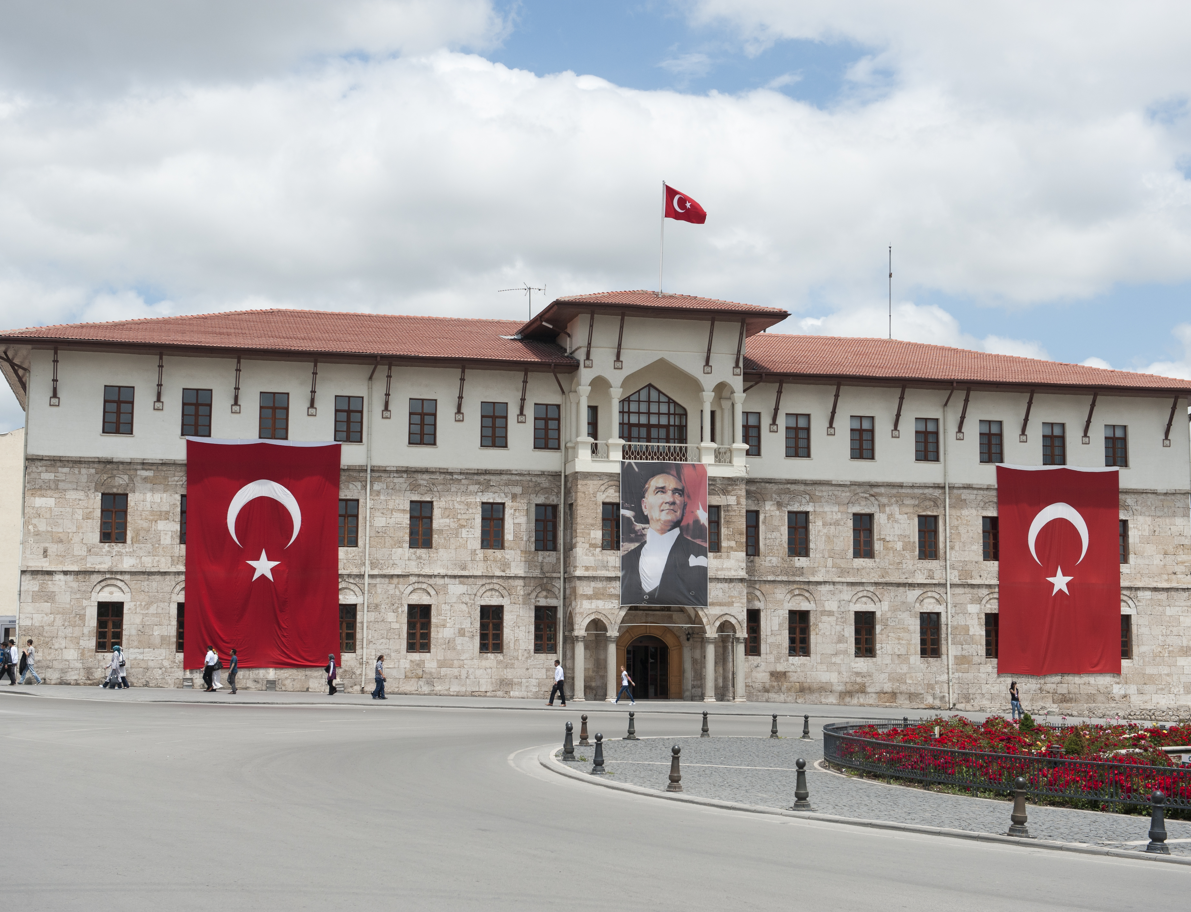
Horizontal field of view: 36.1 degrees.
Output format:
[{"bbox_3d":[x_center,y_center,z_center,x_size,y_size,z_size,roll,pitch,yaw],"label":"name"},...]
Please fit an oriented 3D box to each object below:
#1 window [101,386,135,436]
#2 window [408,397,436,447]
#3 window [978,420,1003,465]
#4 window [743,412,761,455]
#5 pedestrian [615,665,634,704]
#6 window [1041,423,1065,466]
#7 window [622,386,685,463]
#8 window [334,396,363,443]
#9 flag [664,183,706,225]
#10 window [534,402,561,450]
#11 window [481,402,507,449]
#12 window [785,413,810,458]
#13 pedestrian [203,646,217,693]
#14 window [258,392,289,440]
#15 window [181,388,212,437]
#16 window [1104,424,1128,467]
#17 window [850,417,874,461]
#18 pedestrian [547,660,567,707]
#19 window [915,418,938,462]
[{"bbox_3d":[-18.986,-1.824,72.751,1.163,1.888,0.180,2,-6,-13],"label":"window"},{"bbox_3d":[-7.052,-1.386,74.734,1.135,1.888,0.150,2,-7,-13],"label":"window"},{"bbox_3d":[17.595,-0.624,81.150,1.085,1.848,0.180,2,-6,-13],"label":"window"},{"bbox_3d":[6.577,-0.942,78.615,1.120,1.891,0.180,2,-6,-13],"label":"window"},{"bbox_3d":[1.120,8.947,71.300,0.850,1.512,0.500,2,-6,-13],"label":"pedestrian"},{"bbox_3d":[20.387,-0.520,81.095,1.135,1.888,0.150,2,-7,-13],"label":"window"},{"bbox_3d":[2.325,-1.337,77.698,3.261,3.476,0.200,2,-6,-13],"label":"window"},{"bbox_3d":[-10.078,-1.511,74.794,1.150,1.887,0.180,2,-6,-13],"label":"window"},{"bbox_3d":[3.884,-10.885,78.860,1.720,1.680,0.350,0,-7,6],"label":"flag"},{"bbox_3d":[-2.013,-1.223,76.643,1.103,1.892,0.180,2,-6,-13],"label":"window"},{"bbox_3d":[-4.209,-1.288,76.138,1.111,1.875,0.180,2,-6,-13],"label":"window"},{"bbox_3d":[8.705,-0.861,78.383,1.135,1.888,0.150,2,-7,-13],"label":"window"},{"bbox_3d":[-14.861,8.206,70.402,0.520,1.770,0.500,2,-7,-13],"label":"pedestrian"},{"bbox_3d":[-12.903,-1.613,73.382,1.135,1.888,0.150,2,-7,-13],"label":"window"},{"bbox_3d":[-16.009,-1.735,73.435,1.159,1.910,0.180,2,-6,-13],"label":"window"},{"bbox_3d":[23.334,-0.431,81.779,1.135,1.888,0.150,2,-7,-13],"label":"window"},{"bbox_3d":[11.572,-0.769,79.048,1.135,1.888,0.150,2,-7,-13],"label":"window"},{"bbox_3d":[-1.479,8.672,69.675,0.750,1.791,0.500,2,-7,-13],"label":"pedestrian"},{"bbox_3d":[14.500,-0.693,79.729,1.135,1.888,0.150,2,-7,-13],"label":"window"}]

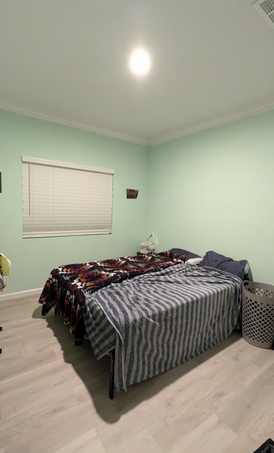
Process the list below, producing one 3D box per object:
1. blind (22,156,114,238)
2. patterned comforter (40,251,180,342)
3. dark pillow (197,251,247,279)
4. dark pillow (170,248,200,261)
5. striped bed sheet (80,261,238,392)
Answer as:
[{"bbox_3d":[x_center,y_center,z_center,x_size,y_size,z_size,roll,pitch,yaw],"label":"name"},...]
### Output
[{"bbox_3d":[-1.022,-0.415,3.393,1.476,1.153,0.086,-2,7,-36],"label":"blind"},{"bbox_3d":[-0.070,0.711,2.809,2.088,0.547,1.183,-2,7,-36],"label":"patterned comforter"},{"bbox_3d":[1.116,0.480,2.759,0.402,0.212,0.642,-2,7,-36],"label":"dark pillow"},{"bbox_3d":[0.705,0.436,3.340,0.394,0.146,0.657,-2,7,-36],"label":"dark pillow"},{"bbox_3d":[0.269,0.865,2.235,1.730,0.606,0.876,-2,7,-36],"label":"striped bed sheet"}]

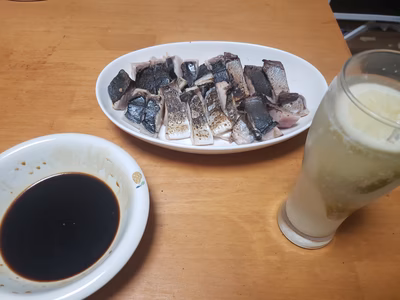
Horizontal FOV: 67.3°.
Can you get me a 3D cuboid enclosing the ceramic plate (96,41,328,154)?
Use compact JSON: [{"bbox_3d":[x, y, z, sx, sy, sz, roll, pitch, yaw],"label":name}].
[{"bbox_3d":[0.017,-0.060,0.351,0.260,0.035,0.167,1,56,-3],"label":"ceramic plate"}]

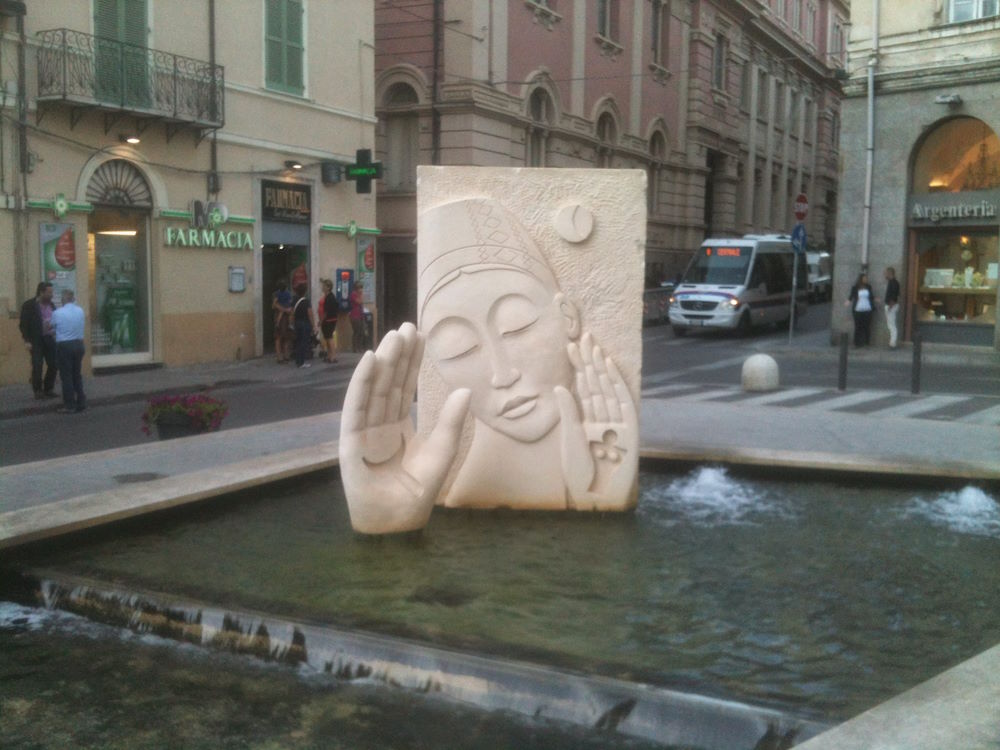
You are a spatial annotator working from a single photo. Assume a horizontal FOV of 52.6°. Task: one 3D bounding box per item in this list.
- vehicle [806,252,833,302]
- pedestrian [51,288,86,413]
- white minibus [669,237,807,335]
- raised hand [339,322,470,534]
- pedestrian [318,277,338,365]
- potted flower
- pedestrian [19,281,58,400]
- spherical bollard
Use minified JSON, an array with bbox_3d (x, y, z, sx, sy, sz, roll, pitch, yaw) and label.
[{"bbox_3d":[13.238,-4.227,43.001,1.960,2.200,5.000,4,8,31],"label":"vehicle"},{"bbox_3d":[-6.106,-0.342,14.308,0.520,1.730,0.380,-2,6,-30],"label":"pedestrian"},{"bbox_3d":[7.166,-2.669,29.669,2.020,2.750,6.600,4,8,31],"label":"white minibus"},{"bbox_3d":[-0.616,0.348,6.520,0.660,1.360,0.560,-3,7,-37],"label":"raised hand"},{"bbox_3d":[-3.391,-1.076,20.112,0.360,1.640,0.460,1,5,3],"label":"pedestrian"},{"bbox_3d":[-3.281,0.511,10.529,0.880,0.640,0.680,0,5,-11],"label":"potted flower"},{"bbox_3d":[-6.919,-0.514,15.192,0.420,1.760,0.550,6,7,44],"label":"pedestrian"},{"bbox_3d":[3.976,-0.034,15.431,0.600,0.590,0.600,1,5,0],"label":"spherical bollard"}]

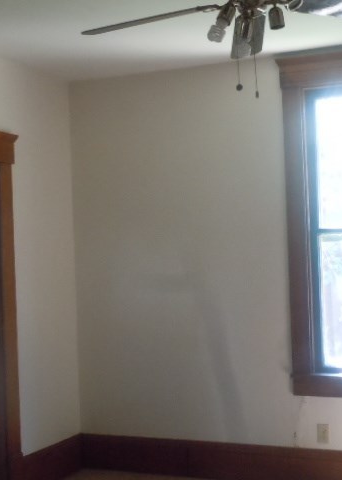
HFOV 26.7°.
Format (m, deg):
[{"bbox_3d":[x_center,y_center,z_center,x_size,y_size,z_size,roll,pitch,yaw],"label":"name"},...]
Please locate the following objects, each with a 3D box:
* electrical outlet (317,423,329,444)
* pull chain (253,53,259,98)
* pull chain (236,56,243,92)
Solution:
[{"bbox_3d":[0.919,1.170,4.345,0.071,0.115,0.008,-2,-1,21],"label":"electrical outlet"},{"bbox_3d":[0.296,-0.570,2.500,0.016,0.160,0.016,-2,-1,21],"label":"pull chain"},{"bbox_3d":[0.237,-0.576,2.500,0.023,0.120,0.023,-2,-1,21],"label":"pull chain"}]

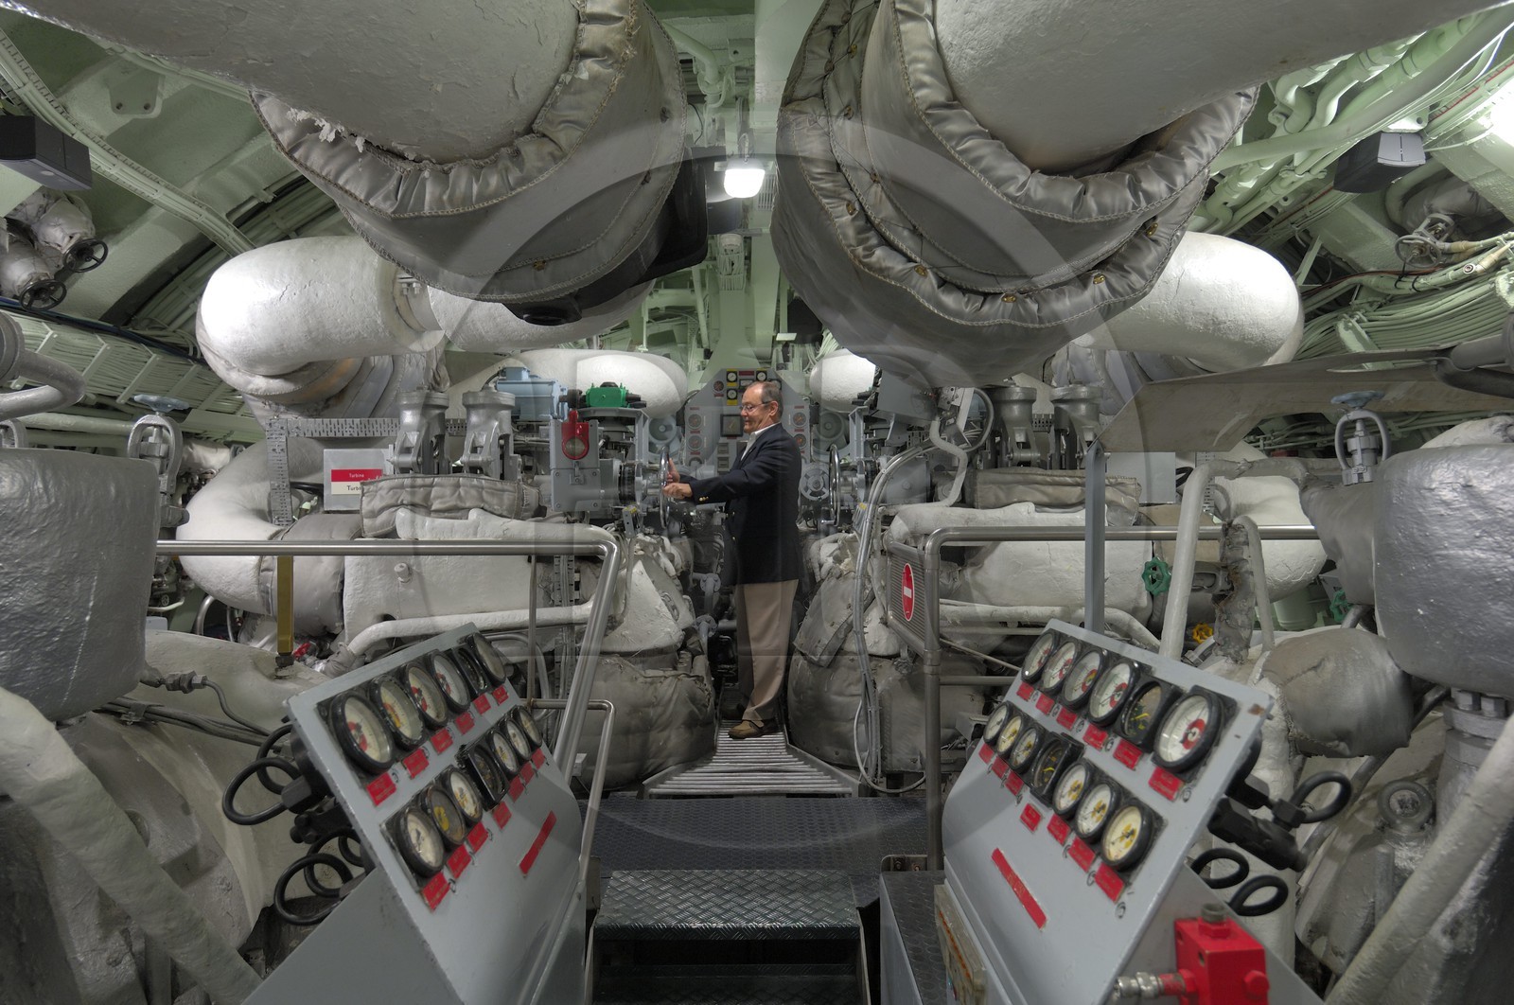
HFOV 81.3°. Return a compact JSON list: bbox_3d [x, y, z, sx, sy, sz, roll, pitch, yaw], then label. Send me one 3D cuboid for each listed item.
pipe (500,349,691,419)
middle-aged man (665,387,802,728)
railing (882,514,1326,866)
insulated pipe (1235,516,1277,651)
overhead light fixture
[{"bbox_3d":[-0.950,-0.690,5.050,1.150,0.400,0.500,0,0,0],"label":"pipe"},{"bbox_3d":[-0.122,0.267,4.330,0.640,1.740,0.500,0,0,-13],"label":"middle-aged man"},{"bbox_3d":[1.100,0.585,2.960,1.250,1.030,0.720,0,0,0],"label":"railing"},{"bbox_3d":[1.371,0.230,2.420,0.115,0.385,0.075,0,-1,0],"label":"insulated pipe"},{"bbox_3d":[-0.056,-1.450,3.800,0.180,0.270,0.180,0,0,0],"label":"overhead light fixture"}]

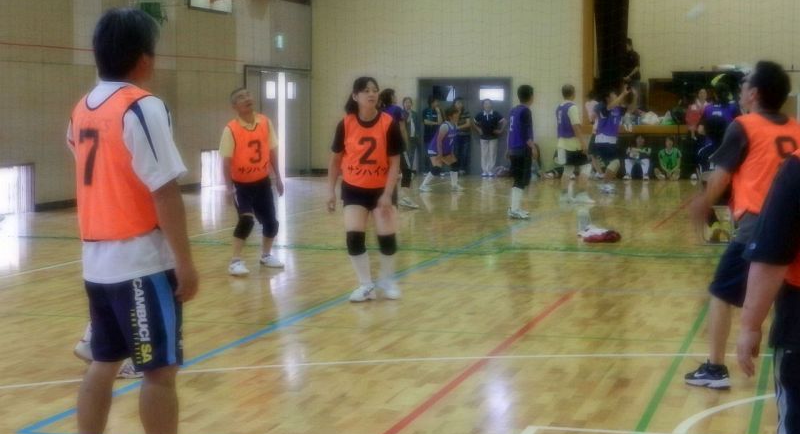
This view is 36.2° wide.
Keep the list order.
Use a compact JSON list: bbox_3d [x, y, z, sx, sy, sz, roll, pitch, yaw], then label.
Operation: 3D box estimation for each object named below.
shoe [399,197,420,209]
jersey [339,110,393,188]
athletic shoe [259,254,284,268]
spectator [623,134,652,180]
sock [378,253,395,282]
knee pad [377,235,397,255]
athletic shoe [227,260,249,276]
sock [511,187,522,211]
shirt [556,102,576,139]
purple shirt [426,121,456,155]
[{"bbox_3d":[0.133,-0.188,17.100,0.260,0.120,0.100,-9,1,25],"label":"shoe"},{"bbox_3d":[-0.246,-0.494,8.900,0.380,0.540,0.270,-1,5,-3],"label":"jersey"},{"bbox_3d":[-1.129,0.381,10.754,0.270,0.110,0.100,4,7,40],"label":"athletic shoe"},{"bbox_3d":[4.589,-1.174,23.654,0.560,0.880,0.650,1,5,12],"label":"spectator"},{"bbox_3d":[-0.099,0.369,8.970,0.105,0.200,0.110,-2,5,-18],"label":"sock"},{"bbox_3d":[-0.091,0.201,8.930,0.135,0.160,0.135,-2,5,-13],"label":"knee pad"},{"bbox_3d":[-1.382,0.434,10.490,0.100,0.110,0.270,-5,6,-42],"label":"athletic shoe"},{"bbox_3d":[1.540,-0.234,16.100,0.135,0.315,0.120,-2,5,-12],"label":"sock"},{"bbox_3d":[2.472,-1.434,18.200,0.260,0.550,0.370,-4,6,-39],"label":"shirt"},{"bbox_3d":[0.712,-1.349,21.000,0.320,0.540,0.400,19,14,27],"label":"purple shirt"}]

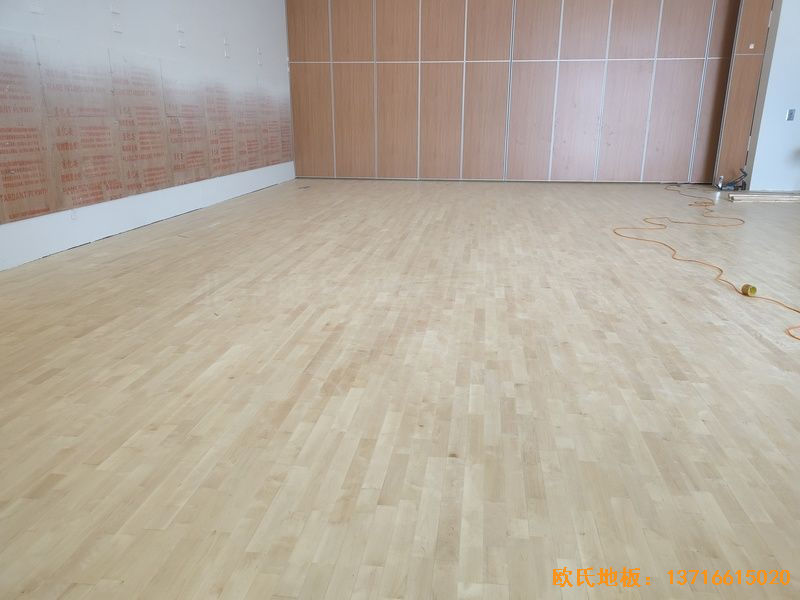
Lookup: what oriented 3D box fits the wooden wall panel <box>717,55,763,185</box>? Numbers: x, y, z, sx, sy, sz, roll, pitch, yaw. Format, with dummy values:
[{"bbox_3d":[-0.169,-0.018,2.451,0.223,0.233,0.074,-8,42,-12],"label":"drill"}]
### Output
[{"bbox_3d":[6.847,-3.601,12.132,0.516,2.501,0.050,2,17,7],"label":"wooden wall panel"}]

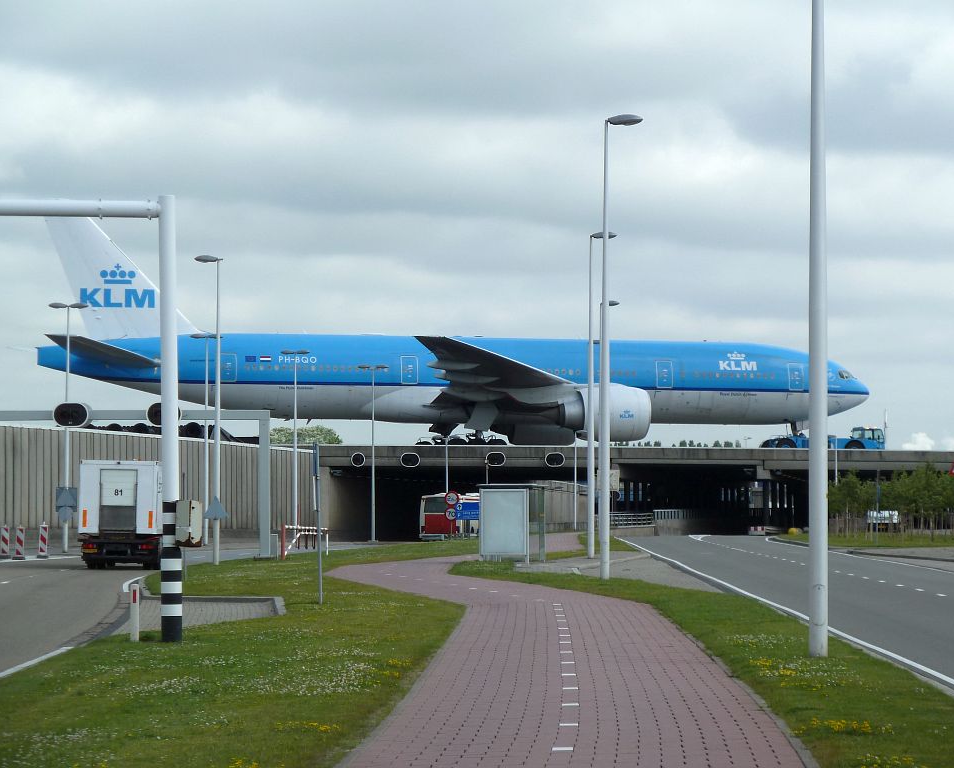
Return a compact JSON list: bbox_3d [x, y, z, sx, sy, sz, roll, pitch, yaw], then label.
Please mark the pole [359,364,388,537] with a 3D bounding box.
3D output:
[{"bbox_3d":[-5.950,3.993,218.000,1.744,10.173,0.350,0,-2,9],"label":"pole"}]

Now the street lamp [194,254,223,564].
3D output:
[{"bbox_3d":[-8.738,0.869,123.500,0.933,10.101,0.350,0,-2,7],"label":"street lamp"}]

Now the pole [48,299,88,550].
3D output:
[{"bbox_3d":[-16.652,1.795,154.500,1.599,10.160,0.350,0,-2,9],"label":"pole"}]

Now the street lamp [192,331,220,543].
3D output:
[{"bbox_3d":[-12.904,2.665,181.000,1.563,10.062,0.350,0,-2,9],"label":"street lamp"}]

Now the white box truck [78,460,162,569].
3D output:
[{"bbox_3d":[-11.293,4.257,123.498,2.500,3.424,8.000,0,-2,0],"label":"white box truck"}]

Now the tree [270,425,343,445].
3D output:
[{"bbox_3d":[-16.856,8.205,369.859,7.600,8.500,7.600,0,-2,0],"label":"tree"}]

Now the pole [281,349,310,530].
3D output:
[{"bbox_3d":[-9.480,3.294,198.000,1.475,10.092,0.350,0,-2,9],"label":"pole"}]

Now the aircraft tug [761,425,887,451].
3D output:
[{"bbox_3d":[25.967,4.403,285.000,8.800,2.300,3.900,0,-2,-13],"label":"aircraft tug"}]

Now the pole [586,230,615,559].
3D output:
[{"bbox_3d":[4.699,0.421,141.000,1.117,12.124,0.350,0,-2,2],"label":"pole"}]

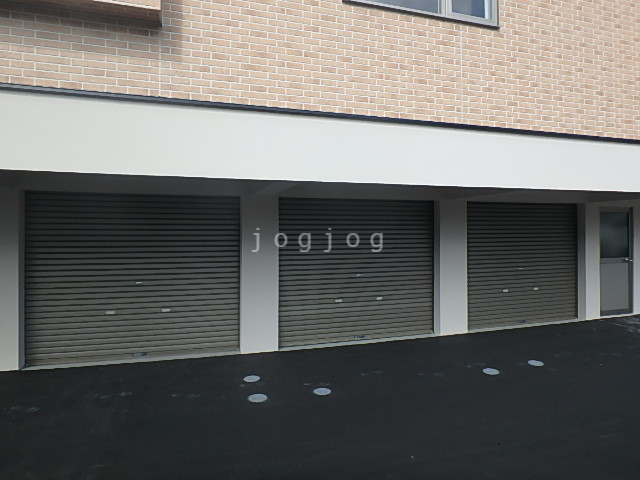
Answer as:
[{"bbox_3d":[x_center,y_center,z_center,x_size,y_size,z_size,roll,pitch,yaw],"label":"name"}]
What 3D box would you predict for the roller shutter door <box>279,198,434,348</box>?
[{"bbox_3d":[0.638,0.475,6.739,2.646,2.225,0.080,0,0,-18],"label":"roller shutter door"}]

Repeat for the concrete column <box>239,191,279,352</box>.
[{"bbox_3d":[-0.908,0.485,6.260,0.521,2.244,0.420,0,0,-18],"label":"concrete column"}]

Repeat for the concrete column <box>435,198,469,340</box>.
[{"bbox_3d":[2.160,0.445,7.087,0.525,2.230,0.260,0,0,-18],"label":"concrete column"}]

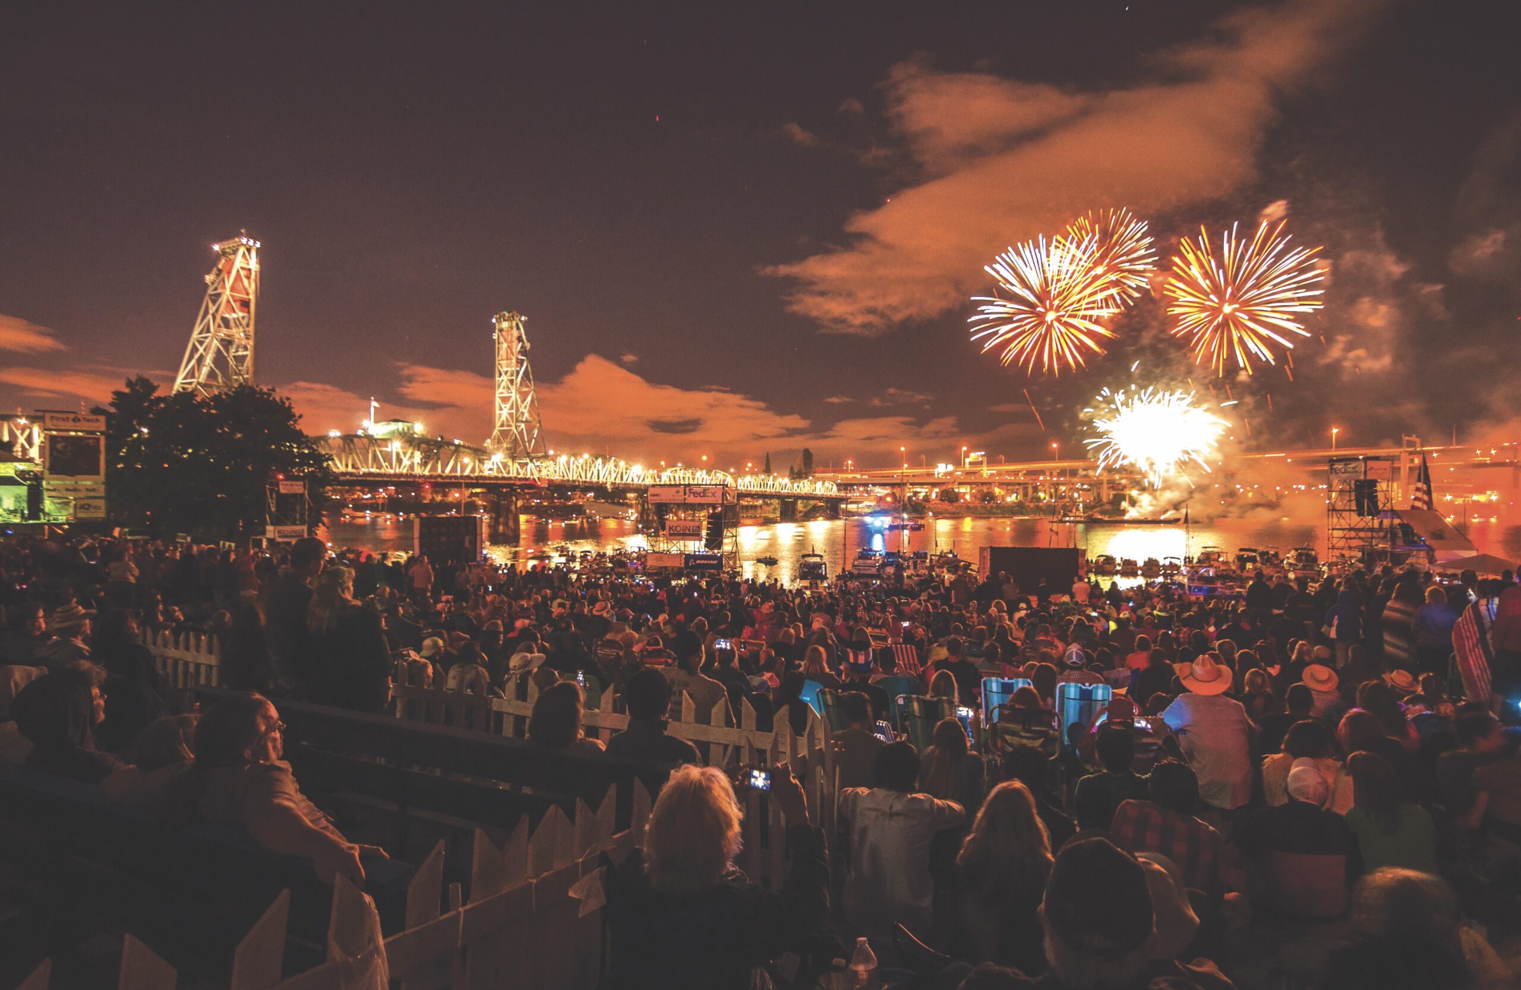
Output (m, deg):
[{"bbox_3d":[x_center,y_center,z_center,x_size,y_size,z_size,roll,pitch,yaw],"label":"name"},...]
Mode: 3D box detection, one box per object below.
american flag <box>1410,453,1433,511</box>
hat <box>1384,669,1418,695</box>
[{"bbox_3d":[40.900,-0.700,47.000,1.200,3.500,0.500,-1,-1,35],"label":"american flag"},{"bbox_3d":[6.059,1.771,7.200,0.280,0.120,0.300,15,12,16],"label":"hat"}]

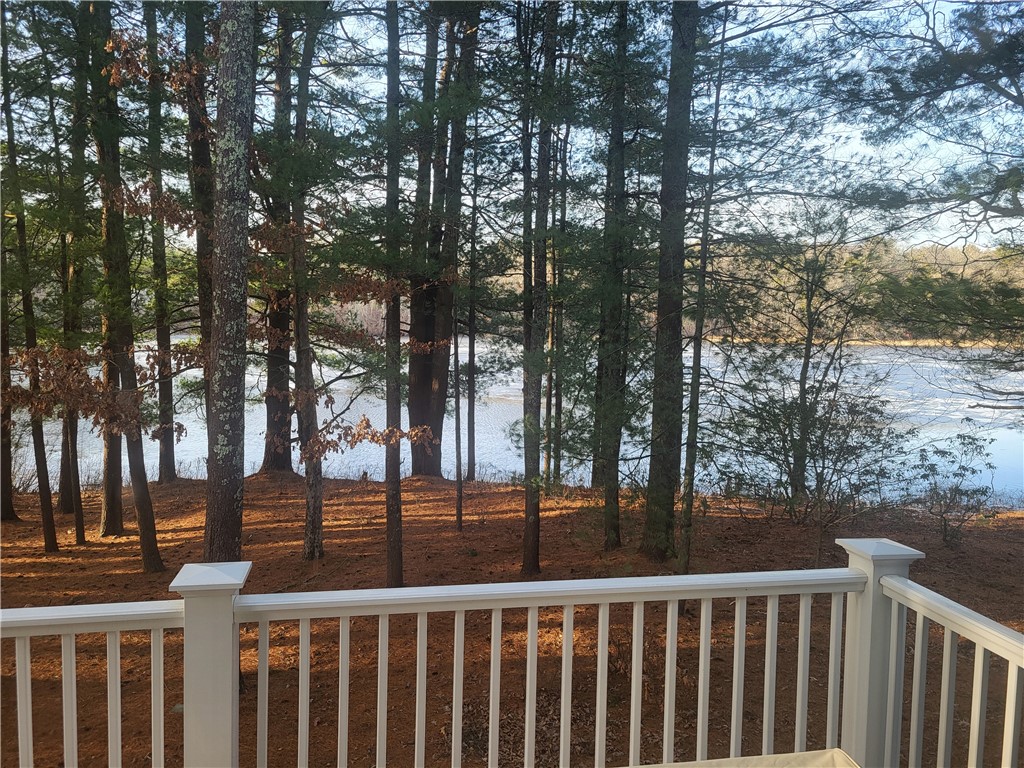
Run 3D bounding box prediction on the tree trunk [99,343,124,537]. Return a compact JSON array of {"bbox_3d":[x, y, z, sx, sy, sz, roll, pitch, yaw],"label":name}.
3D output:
[{"bbox_3d":[-7.707,1.078,14.800,0.380,3.750,0.380,-1,5,-28],"label":"tree trunk"}]

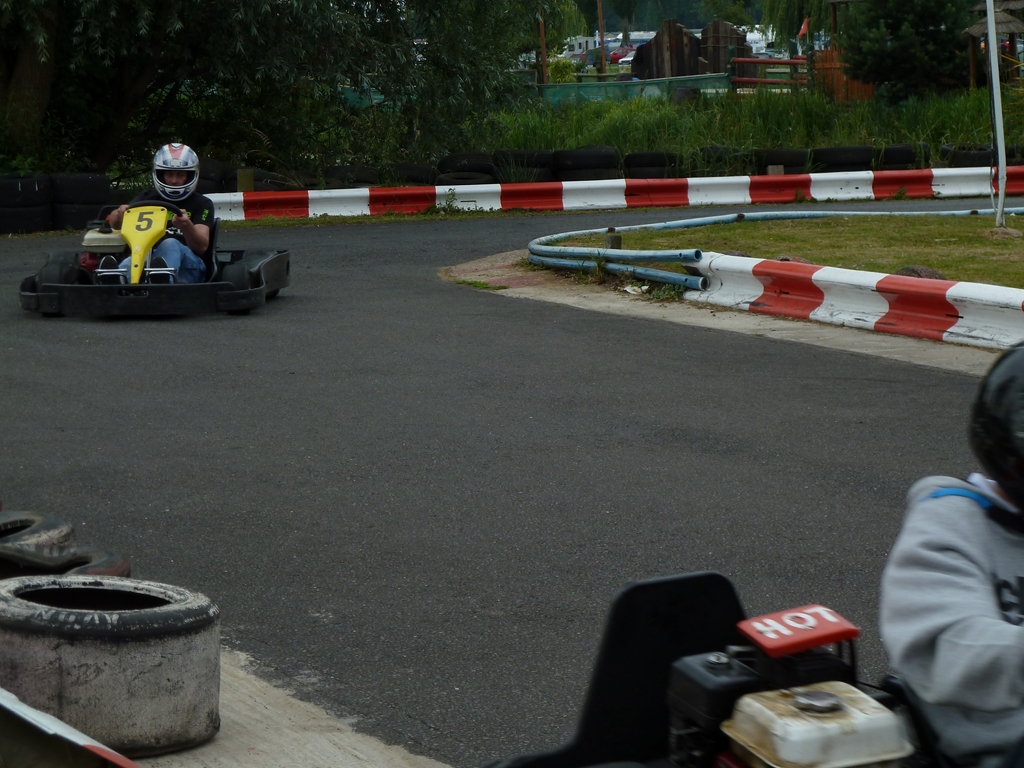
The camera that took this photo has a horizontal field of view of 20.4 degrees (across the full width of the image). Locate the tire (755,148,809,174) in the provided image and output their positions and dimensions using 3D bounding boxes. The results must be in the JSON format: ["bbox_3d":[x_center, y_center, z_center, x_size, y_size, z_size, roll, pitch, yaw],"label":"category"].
[{"bbox_3d":[2.743,-2.295,28.900,0.590,0.190,0.590,-1,6,0],"label":"tire"}]

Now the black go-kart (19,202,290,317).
[{"bbox_3d":[-1.976,-0.735,16.068,1.350,0.610,1.820,-1,6,2],"label":"black go-kart"}]

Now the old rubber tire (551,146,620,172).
[{"bbox_3d":[0.745,-2.266,28.600,0.650,0.210,0.650,-1,6,0],"label":"old rubber tire"}]

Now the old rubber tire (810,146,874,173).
[{"bbox_3d":[3.380,-2.318,29.000,0.630,0.200,0.630,-1,6,0],"label":"old rubber tire"}]

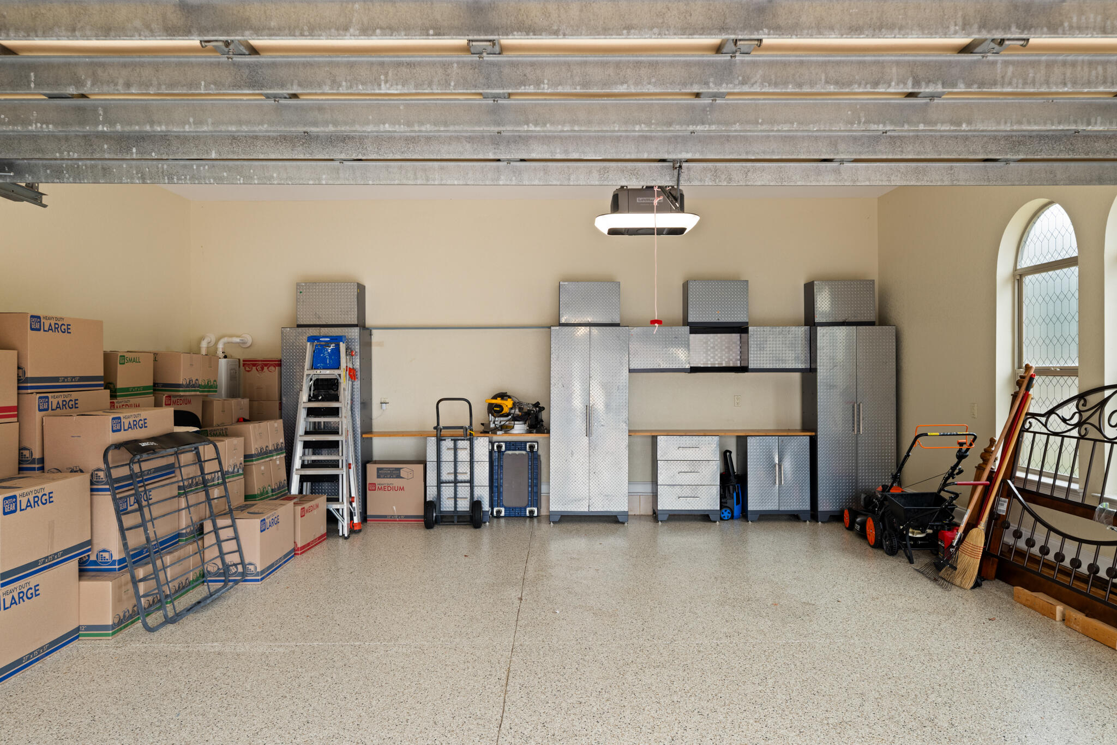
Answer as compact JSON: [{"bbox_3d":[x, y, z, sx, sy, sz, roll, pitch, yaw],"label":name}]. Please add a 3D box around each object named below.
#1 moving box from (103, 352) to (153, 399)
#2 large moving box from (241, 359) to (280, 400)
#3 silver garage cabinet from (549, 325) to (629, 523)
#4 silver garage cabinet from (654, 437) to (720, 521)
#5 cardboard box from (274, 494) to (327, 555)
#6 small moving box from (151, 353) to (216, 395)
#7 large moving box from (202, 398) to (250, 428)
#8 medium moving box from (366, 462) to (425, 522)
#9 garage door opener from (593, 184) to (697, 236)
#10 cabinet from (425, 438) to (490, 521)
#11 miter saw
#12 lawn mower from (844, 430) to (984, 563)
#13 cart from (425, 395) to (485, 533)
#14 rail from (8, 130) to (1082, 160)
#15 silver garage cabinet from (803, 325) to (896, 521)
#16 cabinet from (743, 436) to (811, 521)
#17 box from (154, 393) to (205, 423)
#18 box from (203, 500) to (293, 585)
[{"bbox_3d":[-3.140,0.027,5.280,0.290,0.314,0.435,0,0,0],"label":"moving box"},{"bbox_3d":[-2.860,0.075,7.430,0.342,0.395,0.520,0,0,0],"label":"large moving box"},{"bbox_3d":[0.301,0.516,7.428,0.765,1.912,0.460,0,0,0],"label":"silver garage cabinet"},{"bbox_3d":[1.272,1.043,7.470,0.610,0.850,0.420,0,0,0],"label":"silver garage cabinet"},{"bbox_3d":[-2.236,1.277,6.263,0.355,0.398,0.550,0,0,3],"label":"cardboard box"},{"bbox_3d":[-3.070,0.008,5.940,0.437,0.314,0.560,0,0,0],"label":"small moving box"},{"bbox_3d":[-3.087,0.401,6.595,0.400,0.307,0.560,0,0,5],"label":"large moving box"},{"bbox_3d":[-1.590,1.180,7.455,0.560,0.570,0.380,0,0,0],"label":"medium moving box"},{"bbox_3d":[0.382,-0.704,3.202,0.452,0.200,0.350,0,0,0],"label":"garage door opener"},{"bbox_3d":[-0.975,1.052,7.447,0.610,0.848,0.420,0,0,0],"label":"cabinet"},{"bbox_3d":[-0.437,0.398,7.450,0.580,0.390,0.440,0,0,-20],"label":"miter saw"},{"bbox_3d":[2.888,0.931,6.217,0.620,1.060,1.530,0,0,2],"label":"lawn mower"},{"bbox_3d":[-0.983,0.858,7.057,0.550,1.235,0.380,0,0,0],"label":"cart"},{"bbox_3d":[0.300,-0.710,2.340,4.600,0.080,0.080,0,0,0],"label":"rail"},{"bbox_3d":[2.893,0.509,7.433,0.765,1.912,0.460,0,0,0],"label":"silver garage cabinet"},{"bbox_3d":[2.150,1.043,7.465,0.610,0.850,0.420,0,0,0],"label":"cabinet"},{"bbox_3d":[-3.100,0.365,5.810,0.360,0.405,0.565,0,0,0],"label":"box"},{"bbox_3d":[-2.275,1.247,5.528,0.389,0.453,0.701,0,0,-1],"label":"box"}]

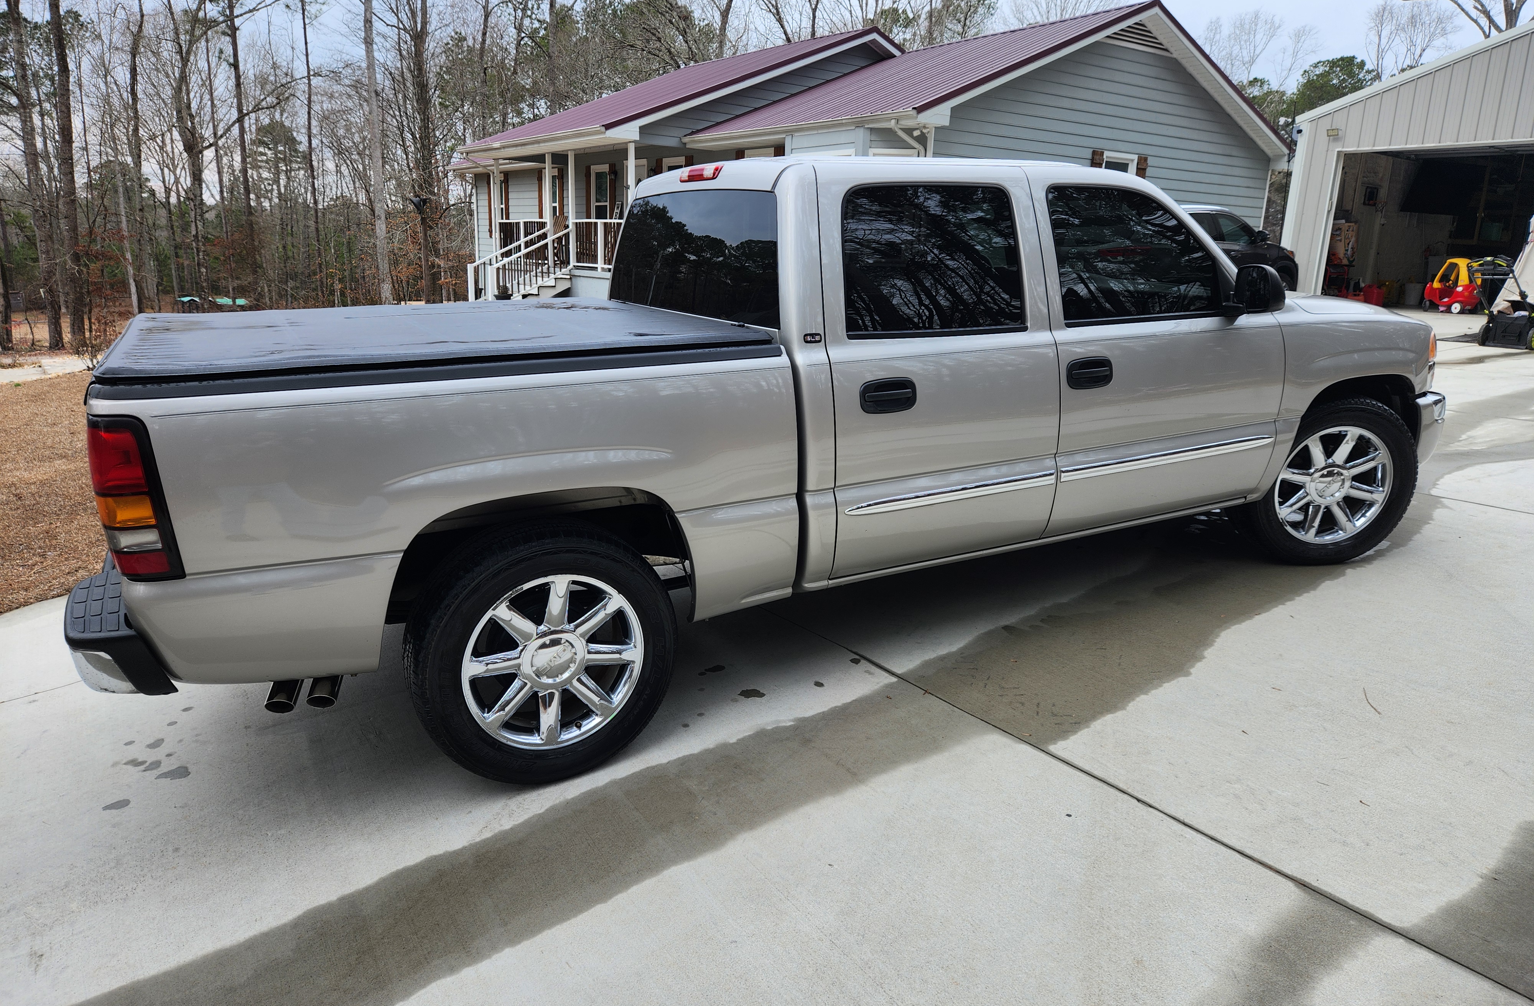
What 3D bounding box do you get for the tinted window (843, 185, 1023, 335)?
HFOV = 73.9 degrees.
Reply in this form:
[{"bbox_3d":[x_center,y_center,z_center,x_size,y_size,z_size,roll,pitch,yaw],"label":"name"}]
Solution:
[{"bbox_3d":[0.551,-0.794,3.336,0.730,0.475,0.050,-9,1,-27],"label":"tinted window"}]

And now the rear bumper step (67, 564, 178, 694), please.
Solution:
[{"bbox_3d":[-1.695,0.312,2.701,0.220,0.230,0.580,-8,19,-27],"label":"rear bumper step"}]

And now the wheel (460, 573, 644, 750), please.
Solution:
[{"bbox_3d":[-0.657,0.445,3.062,0.545,0.545,0.200,-8,19,-27],"label":"wheel"}]

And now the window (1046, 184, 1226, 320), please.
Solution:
[{"bbox_3d":[1.394,-0.947,3.846,0.840,0.500,0.040,-8,3,-27],"label":"window"}]

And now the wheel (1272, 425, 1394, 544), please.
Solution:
[{"bbox_3d":[2.584,-0.101,4.730,0.545,0.545,0.200,0,17,-2],"label":"wheel"}]

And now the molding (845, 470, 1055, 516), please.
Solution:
[{"bbox_3d":[0.652,-0.034,3.511,0.910,0.060,0.030,-8,19,-27],"label":"molding"}]

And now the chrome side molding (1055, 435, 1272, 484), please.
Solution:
[{"bbox_3d":[1.569,-0.176,3.913,1.180,0.048,0.022,-9,18,-27],"label":"chrome side molding"}]

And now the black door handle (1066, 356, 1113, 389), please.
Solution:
[{"bbox_3d":[1.172,-0.473,3.709,0.220,0.115,0.040,-8,19,-27],"label":"black door handle"}]

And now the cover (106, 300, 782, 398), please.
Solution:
[{"bbox_3d":[-1.167,-0.590,3.425,1.740,0.085,1.840,-8,17,-27],"label":"cover"}]

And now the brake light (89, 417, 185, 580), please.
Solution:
[{"bbox_3d":[-1.498,-0.021,2.435,0.150,0.405,0.160,-8,19,-27],"label":"brake light"}]

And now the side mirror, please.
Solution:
[{"bbox_3d":[1.874,-0.811,3.847,0.130,0.185,0.200,-8,19,-27],"label":"side mirror"}]

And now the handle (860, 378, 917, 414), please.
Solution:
[{"bbox_3d":[0.390,-0.341,3.233,0.215,0.110,0.045,-8,17,-27],"label":"handle"}]

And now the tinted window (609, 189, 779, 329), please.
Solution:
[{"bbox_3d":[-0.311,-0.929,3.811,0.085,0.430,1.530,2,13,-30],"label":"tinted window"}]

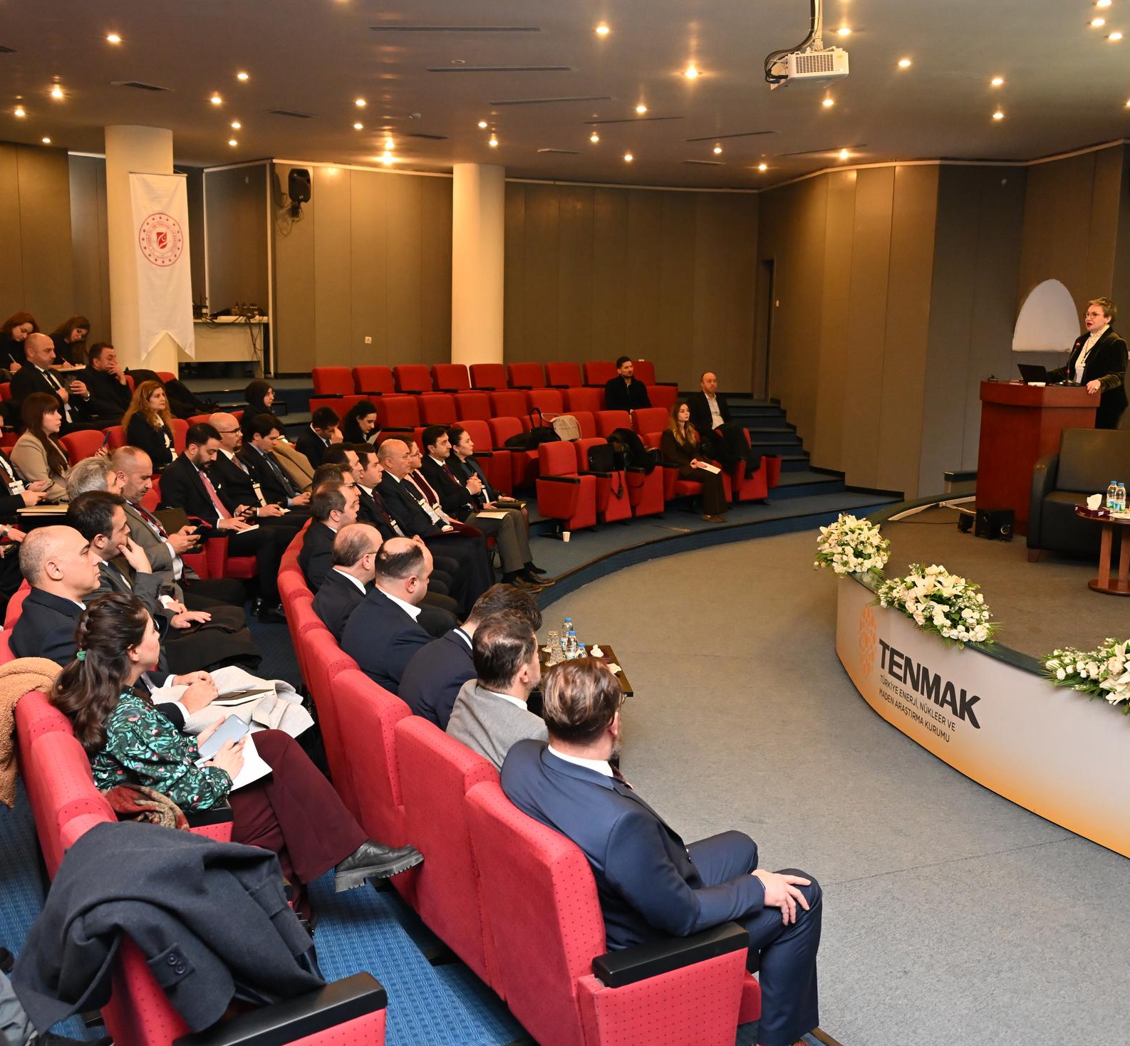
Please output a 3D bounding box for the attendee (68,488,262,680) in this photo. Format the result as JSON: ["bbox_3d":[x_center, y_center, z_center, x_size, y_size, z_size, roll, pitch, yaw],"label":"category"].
[{"bbox_3d":[-1.509,0.533,4.936,0.830,1.280,0.560,0,9,-9],"label":"attendee"}]

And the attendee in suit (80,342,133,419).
[{"bbox_3d":[-3.268,-0.796,10.032,0.900,1.153,0.580,3,9,13],"label":"attendee in suit"}]

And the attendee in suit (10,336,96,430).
[{"bbox_3d":[-3.430,-0.707,9.204,0.900,1.224,0.580,2,9,9],"label":"attendee in suit"}]

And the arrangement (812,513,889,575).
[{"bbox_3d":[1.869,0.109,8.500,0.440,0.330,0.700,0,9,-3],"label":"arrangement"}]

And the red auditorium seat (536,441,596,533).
[{"bbox_3d":[0.087,-0.340,12.873,0.570,0.910,0.560,7,11,35],"label":"red auditorium seat"}]

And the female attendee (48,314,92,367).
[{"bbox_3d":[-3.977,-1.180,10.882,0.850,1.074,0.500,3,9,16],"label":"female attendee"}]

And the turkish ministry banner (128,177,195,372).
[{"bbox_3d":[-3.837,-2.424,12.457,0.050,1.750,0.713,7,11,35],"label":"turkish ministry banner"}]

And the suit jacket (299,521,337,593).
[{"bbox_3d":[-1.046,0.351,6.181,0.450,0.680,0.520,-1,9,-10],"label":"suit jacket"}]

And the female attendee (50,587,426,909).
[{"bbox_3d":[-0.891,0.692,3.752,1.030,1.090,0.540,-4,10,-29],"label":"female attendee"}]

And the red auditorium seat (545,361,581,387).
[{"bbox_3d":[0.166,-1.567,16.576,0.604,0.871,0.554,-7,11,-40],"label":"red auditorium seat"}]

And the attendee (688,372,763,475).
[{"bbox_3d":[1.859,-1.149,15.960,0.560,1.300,0.850,-5,10,-32],"label":"attendee"}]

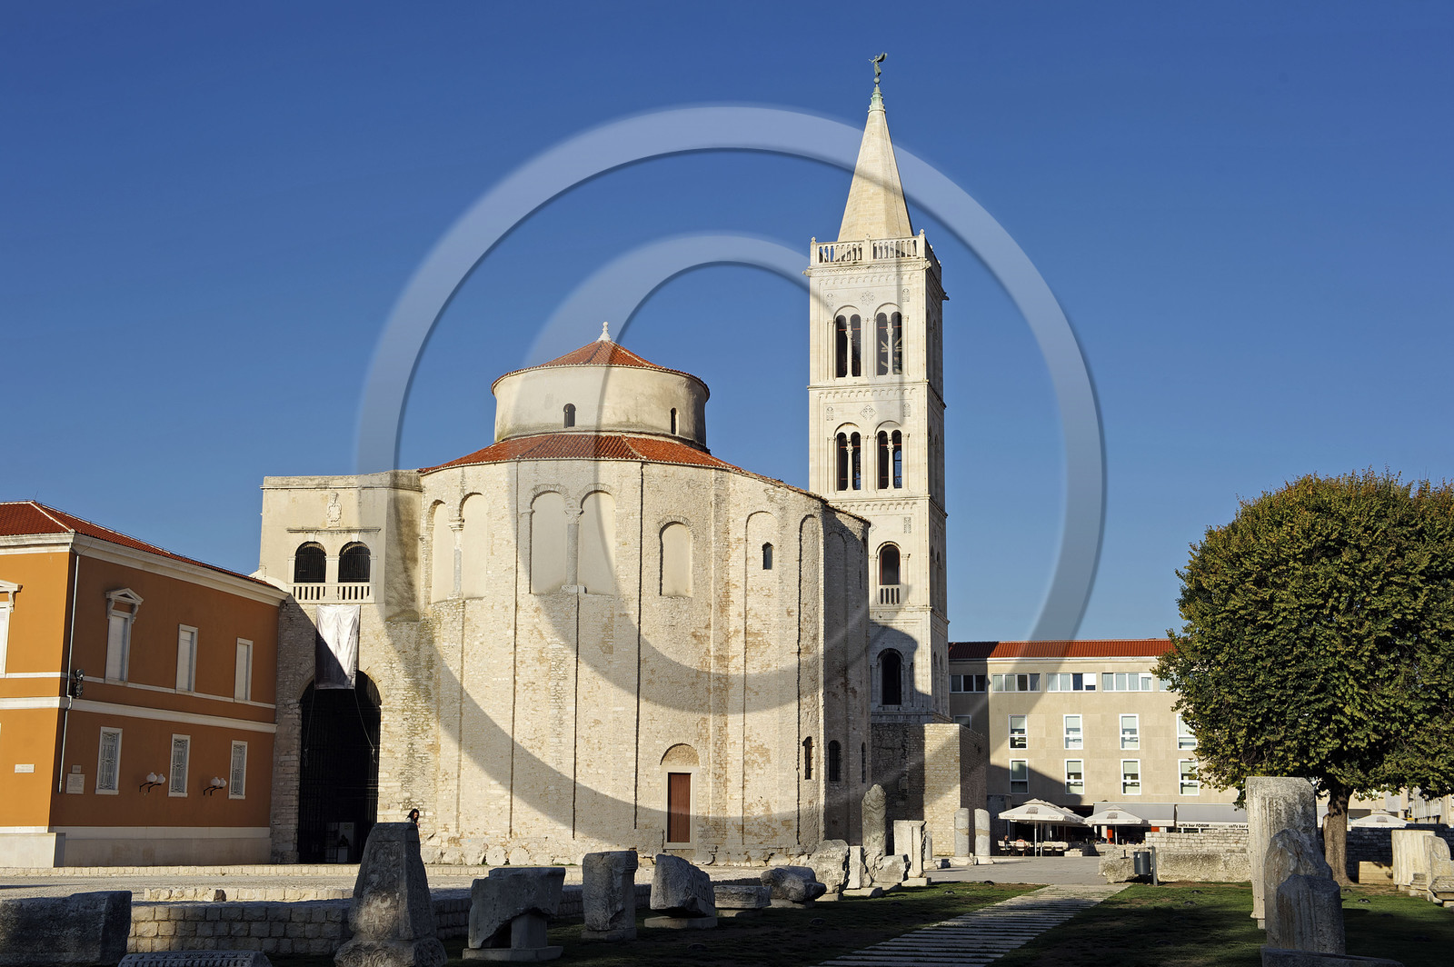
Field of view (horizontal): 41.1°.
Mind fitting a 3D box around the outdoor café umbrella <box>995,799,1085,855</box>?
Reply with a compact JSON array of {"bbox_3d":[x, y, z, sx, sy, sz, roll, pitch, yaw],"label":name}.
[{"bbox_3d":[18.421,20.422,115.000,3.950,3.355,3.950,-2,-10,13],"label":"outdoor café umbrella"}]

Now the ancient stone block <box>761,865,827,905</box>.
[{"bbox_3d":[1.243,7.416,35.800,1.000,0.686,0.850,-3,-11,20],"label":"ancient stone block"}]

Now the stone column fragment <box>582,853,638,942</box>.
[{"bbox_3d":[-1.828,6.416,30.200,0.690,1.357,0.655,-2,-11,15],"label":"stone column fragment"}]

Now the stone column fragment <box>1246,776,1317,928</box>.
[{"bbox_3d":[8.848,5.865,30.900,1.000,2.330,0.750,-2,-11,16],"label":"stone column fragment"}]

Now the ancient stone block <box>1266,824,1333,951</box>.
[{"bbox_3d":[7.701,5.440,26.100,0.870,1.630,0.680,-2,-11,16],"label":"ancient stone block"}]

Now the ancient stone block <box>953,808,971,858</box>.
[{"bbox_3d":[10.004,14.873,82.300,0.603,2.102,0.603,-2,-10,13],"label":"ancient stone block"}]

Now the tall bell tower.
[{"bbox_3d":[10.587,-5.325,134.614,8.200,49.100,7.900,-2,-11,15],"label":"tall bell tower"}]

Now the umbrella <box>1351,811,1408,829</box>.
[{"bbox_3d":[43.880,23.547,130.000,3.750,3.160,3.750,-2,-10,13],"label":"umbrella"}]

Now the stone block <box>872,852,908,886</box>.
[{"bbox_3d":[3.708,8.738,43.900,0.680,0.717,0.500,-3,-11,18],"label":"stone block"}]

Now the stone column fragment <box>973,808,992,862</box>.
[{"bbox_3d":[10.861,14.981,82.300,0.713,2.313,0.677,-2,-10,13],"label":"stone column fragment"}]

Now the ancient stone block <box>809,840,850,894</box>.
[{"bbox_3d":[1.990,7.434,37.500,0.700,1.030,0.550,-2,-11,14],"label":"ancient stone block"}]

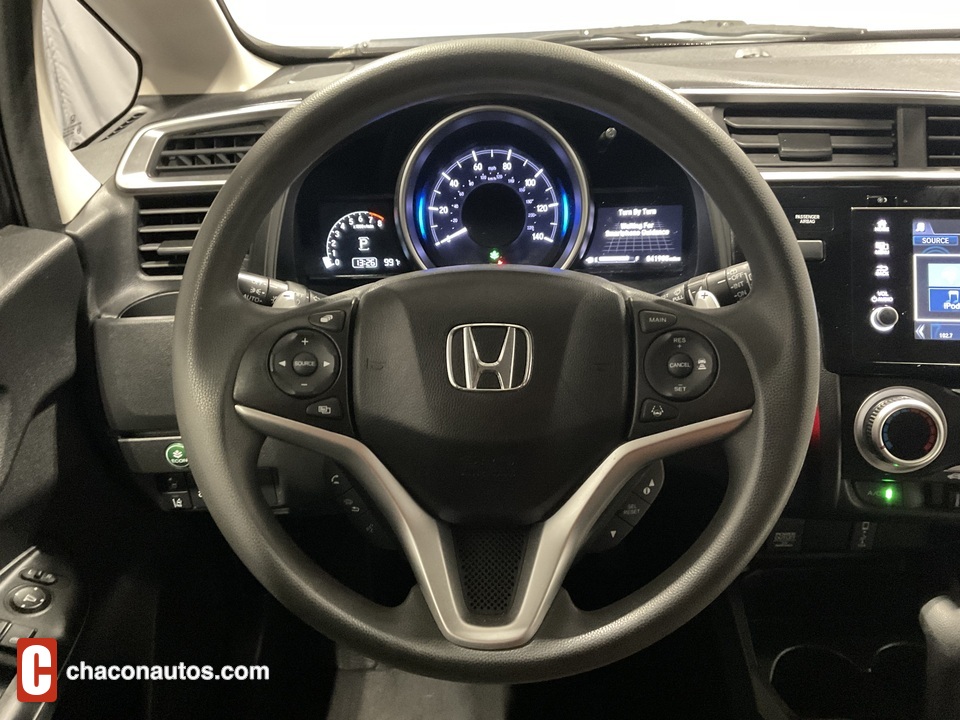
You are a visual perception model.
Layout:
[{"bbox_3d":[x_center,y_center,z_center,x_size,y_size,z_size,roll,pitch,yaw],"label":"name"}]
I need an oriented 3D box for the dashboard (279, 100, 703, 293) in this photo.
[{"bbox_3d":[0.009,-0.137,0.670,0.345,0.158,0.090,0,8,2],"label":"dashboard"}]

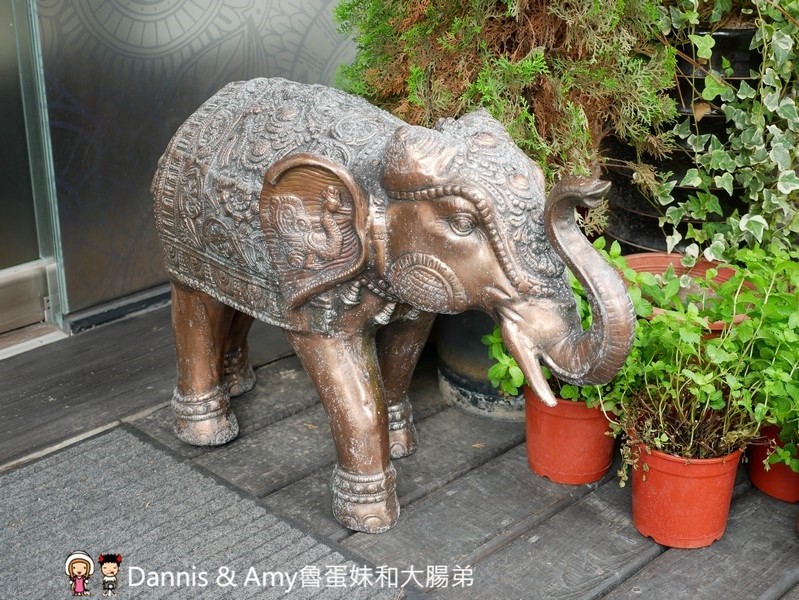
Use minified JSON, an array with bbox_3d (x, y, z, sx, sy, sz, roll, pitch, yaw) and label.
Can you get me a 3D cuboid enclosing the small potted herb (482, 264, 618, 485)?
[{"bbox_3d":[0.217,0.091,1.698,0.185,0.290,0.180,0,22,0],"label":"small potted herb"}]

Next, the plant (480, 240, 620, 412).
[{"bbox_3d":[0.215,0.045,1.679,0.190,0.200,0.180,0,22,0],"label":"plant"}]

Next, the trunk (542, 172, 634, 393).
[{"bbox_3d":[0.200,-0.018,1.387,0.140,0.240,0.075,18,28,38],"label":"trunk"}]

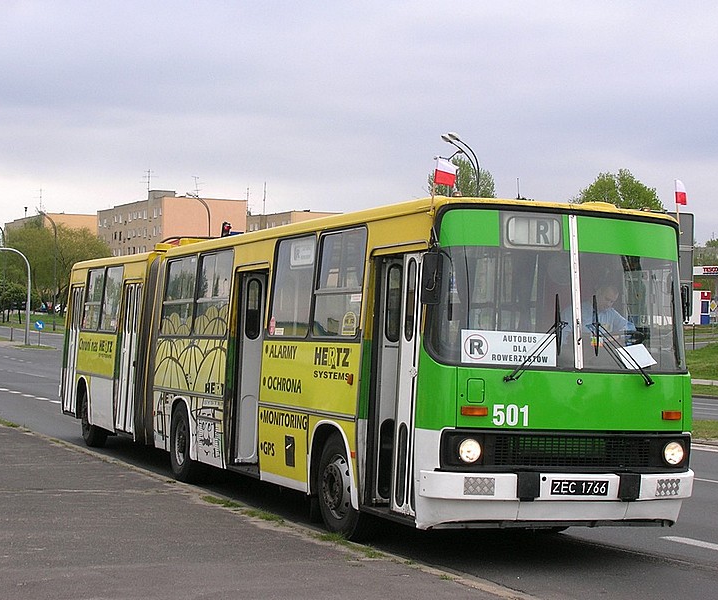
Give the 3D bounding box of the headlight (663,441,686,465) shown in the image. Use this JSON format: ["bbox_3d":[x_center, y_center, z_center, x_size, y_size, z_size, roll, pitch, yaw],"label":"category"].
[{"bbox_3d":[2.630,1.286,12.227,0.200,0.200,0.100,3,-2,-22],"label":"headlight"}]

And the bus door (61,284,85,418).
[{"bbox_3d":[-4.924,0.873,25.308,0.100,2.160,1.150,3,-1,-21],"label":"bus door"}]

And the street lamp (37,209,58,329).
[{"bbox_3d":[-26.315,-2.577,123.000,1.800,10.400,0.900,1,0,-23],"label":"street lamp"}]

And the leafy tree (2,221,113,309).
[{"bbox_3d":[-34.167,-3.796,165.000,11.500,10.600,10.000,1,0,0],"label":"leafy tree"}]

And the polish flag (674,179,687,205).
[{"bbox_3d":[2.837,-0.958,12.850,0.160,0.230,0.070,1,0,17],"label":"polish flag"}]

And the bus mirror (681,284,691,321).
[{"bbox_3d":[2.859,0.022,12.750,0.160,0.340,0.080,3,-2,-22],"label":"bus mirror"}]

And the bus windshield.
[{"bbox_3d":[1.763,-0.035,12.127,2.320,1.240,0.380,3,-2,-22],"label":"bus windshield"}]

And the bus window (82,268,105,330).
[{"bbox_3d":[-4.381,0.000,24.107,0.090,1.050,1.220,7,-4,-22],"label":"bus window"}]

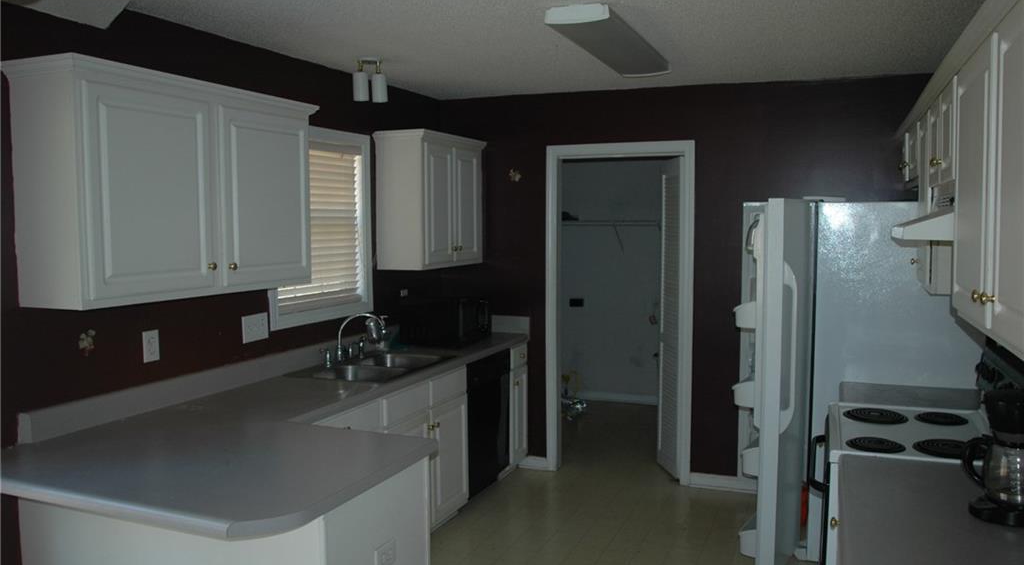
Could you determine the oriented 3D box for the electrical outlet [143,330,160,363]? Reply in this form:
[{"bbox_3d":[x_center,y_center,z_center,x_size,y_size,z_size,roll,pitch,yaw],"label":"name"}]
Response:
[{"bbox_3d":[-1.433,0.256,3.059,0.012,0.121,0.077,2,5,23],"label":"electrical outlet"}]

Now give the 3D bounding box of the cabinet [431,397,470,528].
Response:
[{"bbox_3d":[-0.615,0.913,4.229,0.600,0.620,0.450,2,5,23],"label":"cabinet"}]

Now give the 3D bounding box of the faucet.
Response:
[{"bbox_3d":[-0.803,0.286,4.038,0.265,0.262,0.100,1,5,8],"label":"faucet"}]

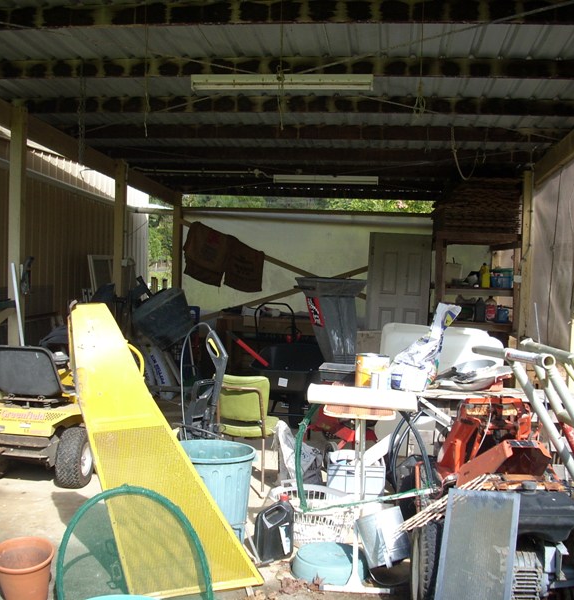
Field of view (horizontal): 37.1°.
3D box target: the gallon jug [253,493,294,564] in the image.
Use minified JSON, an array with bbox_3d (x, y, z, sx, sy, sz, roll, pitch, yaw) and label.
[{"bbox_3d":[-0.068,1.213,4.582,0.185,0.325,0.120,0,3,-25],"label":"gallon jug"}]

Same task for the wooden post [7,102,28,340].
[{"bbox_3d":[-2.182,-0.181,6.902,0.100,2.796,0.100,2,3,7],"label":"wooden post"}]

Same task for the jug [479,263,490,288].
[{"bbox_3d":[2.102,-0.255,9.100,0.105,0.270,0.120,2,3,6],"label":"jug"}]

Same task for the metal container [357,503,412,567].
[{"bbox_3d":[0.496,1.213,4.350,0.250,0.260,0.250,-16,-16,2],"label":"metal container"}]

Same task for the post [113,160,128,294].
[{"bbox_3d":[-1.864,-0.228,9.513,0.100,2.642,0.100,2,3,7],"label":"post"}]

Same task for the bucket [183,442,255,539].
[{"bbox_3d":[-0.419,1.108,4.787,0.482,0.537,0.482,2,3,0],"label":"bucket"}]

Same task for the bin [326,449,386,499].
[{"bbox_3d":[0.484,1.218,5.923,0.394,0.250,0.310,2,3,4],"label":"bin"}]

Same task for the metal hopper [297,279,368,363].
[{"bbox_3d":[0.356,0.164,6.850,0.440,0.710,0.440,0,3,-24],"label":"metal hopper"}]

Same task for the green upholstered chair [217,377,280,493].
[{"bbox_3d":[-0.253,0.904,5.920,0.420,0.800,0.470,3,3,20],"label":"green upholstered chair"}]

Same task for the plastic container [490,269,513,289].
[{"bbox_3d":[2.283,-0.229,9.100,0.240,0.210,0.220,2,3,6],"label":"plastic container"}]

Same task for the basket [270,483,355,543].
[{"bbox_3d":[0.156,1.266,4.955,0.510,0.240,0.460,2,3,5],"label":"basket"}]

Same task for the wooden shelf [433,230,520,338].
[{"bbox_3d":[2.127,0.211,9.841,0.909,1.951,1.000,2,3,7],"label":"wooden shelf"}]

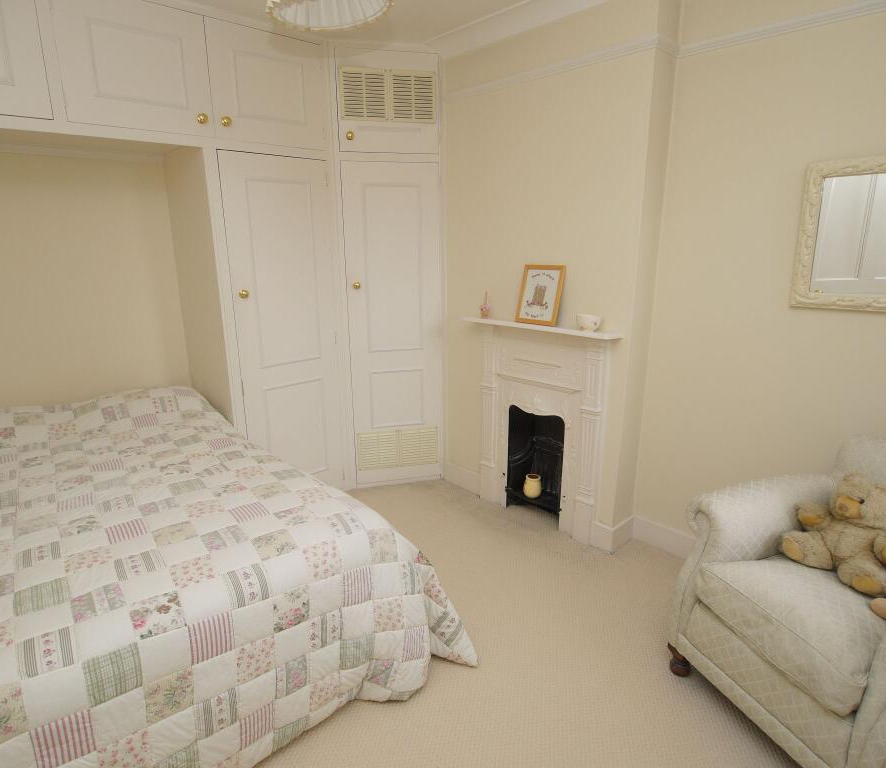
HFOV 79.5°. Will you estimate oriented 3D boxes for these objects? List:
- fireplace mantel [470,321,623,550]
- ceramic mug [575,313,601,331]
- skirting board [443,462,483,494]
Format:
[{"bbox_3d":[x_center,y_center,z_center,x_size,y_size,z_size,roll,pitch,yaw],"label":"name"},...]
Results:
[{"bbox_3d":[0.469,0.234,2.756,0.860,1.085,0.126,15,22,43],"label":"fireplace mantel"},{"bbox_3d":[0.659,-0.268,2.406,0.107,0.072,0.101,15,22,43],"label":"ceramic mug"},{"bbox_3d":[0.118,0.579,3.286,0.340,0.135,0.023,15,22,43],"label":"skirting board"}]

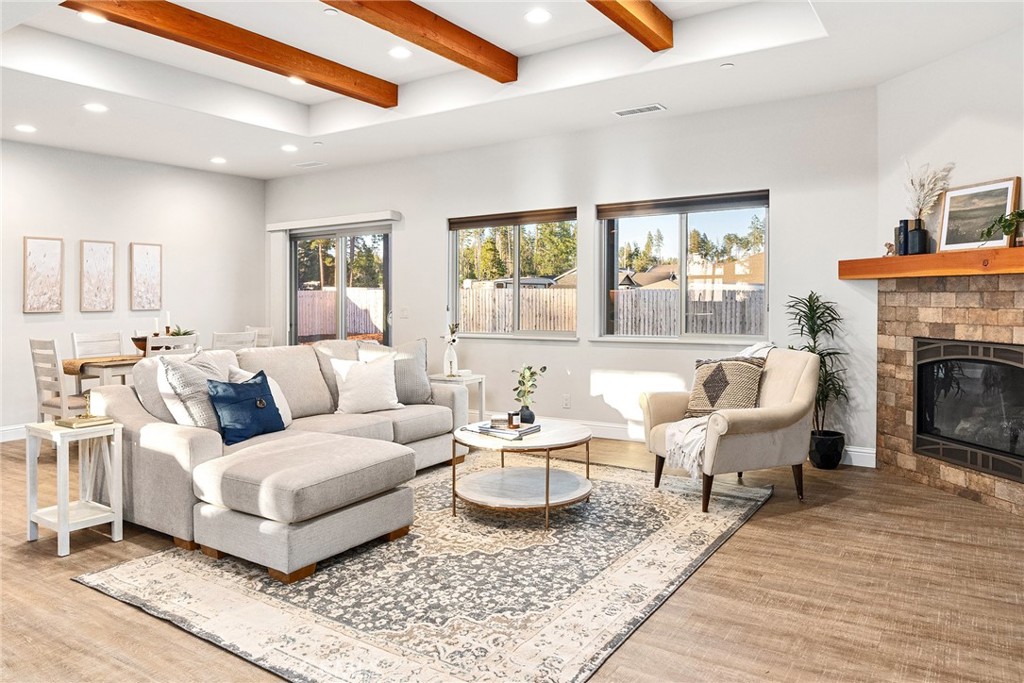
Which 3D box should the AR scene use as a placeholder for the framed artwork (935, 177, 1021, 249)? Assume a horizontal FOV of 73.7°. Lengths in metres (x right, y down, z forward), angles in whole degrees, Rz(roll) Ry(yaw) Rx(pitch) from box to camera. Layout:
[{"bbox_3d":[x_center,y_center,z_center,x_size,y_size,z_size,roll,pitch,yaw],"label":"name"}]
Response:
[{"bbox_3d":[2.740,-0.725,4.025,0.041,0.401,0.488,5,3,-12],"label":"framed artwork"}]

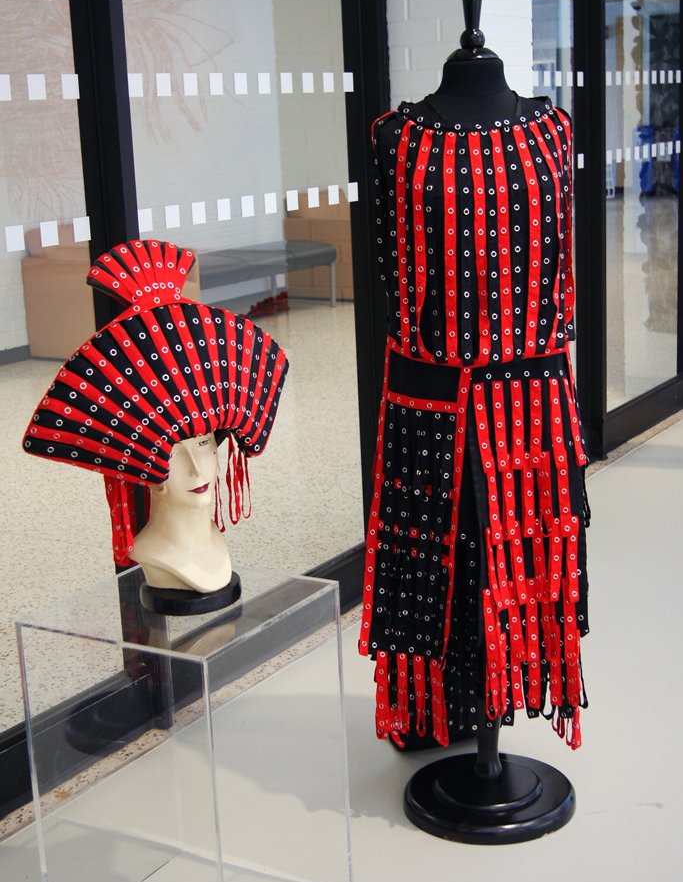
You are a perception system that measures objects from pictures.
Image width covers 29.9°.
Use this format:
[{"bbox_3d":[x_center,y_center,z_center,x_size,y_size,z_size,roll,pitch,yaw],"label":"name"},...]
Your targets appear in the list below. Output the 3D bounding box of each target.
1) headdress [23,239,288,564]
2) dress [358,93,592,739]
[{"bbox_3d":[-0.305,-0.068,2.271,0.530,0.570,0.260,-16,19,-41],"label":"headdress"},{"bbox_3d":[0.268,-0.004,2.668,0.460,1.370,0.340,-4,14,-4],"label":"dress"}]

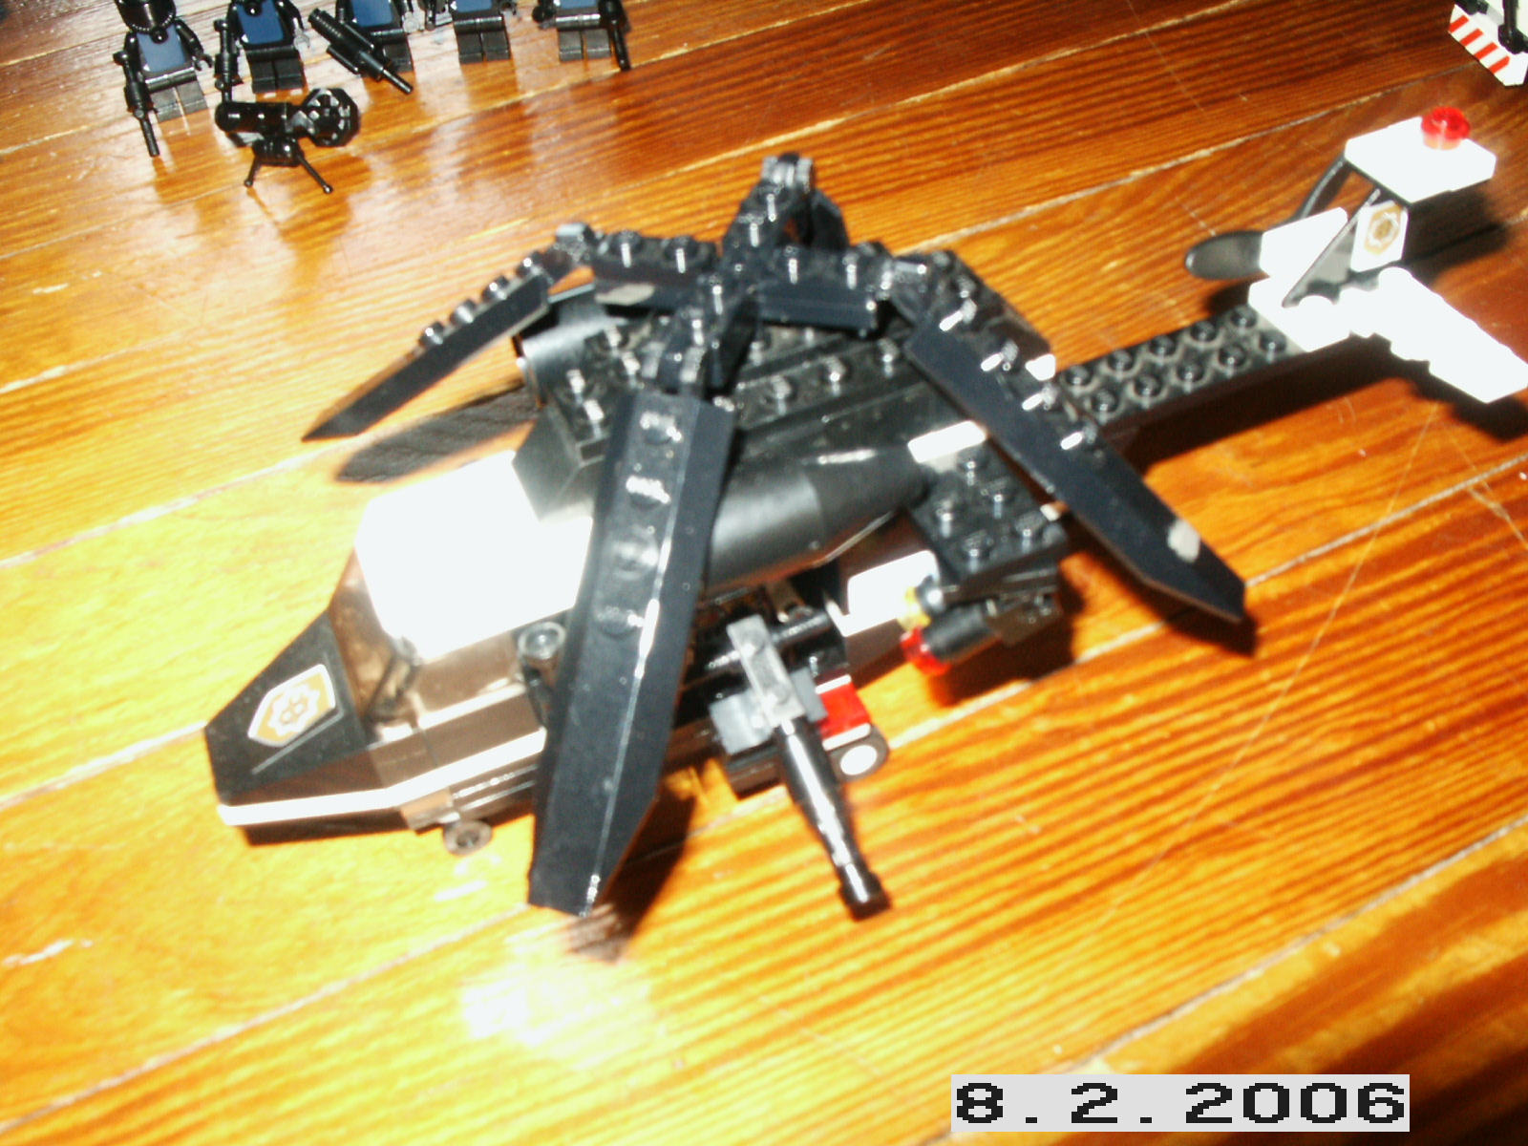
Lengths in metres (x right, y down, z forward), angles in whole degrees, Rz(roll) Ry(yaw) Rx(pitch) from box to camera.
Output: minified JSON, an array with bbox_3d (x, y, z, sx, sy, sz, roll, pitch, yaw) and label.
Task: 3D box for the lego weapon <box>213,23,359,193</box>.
[{"bbox_3d":[-0.120,-0.114,0.394,0.038,0.025,0.021,3,44,9],"label":"lego weapon"}]

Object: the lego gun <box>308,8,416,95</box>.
[{"bbox_3d":[-0.110,-0.142,0.422,0.041,0.011,0.009,39,58,16],"label":"lego gun"}]

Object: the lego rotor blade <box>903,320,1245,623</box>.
[{"bbox_3d":[0.044,-0.015,0.212,0.006,0.064,0.016,-32,23,44],"label":"lego rotor blade"}]

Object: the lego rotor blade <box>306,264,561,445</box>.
[{"bbox_3d":[-0.051,-0.033,0.237,0.064,0.006,0.016,-23,29,39],"label":"lego rotor blade"}]

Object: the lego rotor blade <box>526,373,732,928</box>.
[{"bbox_3d":[-0.018,0.009,0.187,0.016,0.006,0.064,9,82,17],"label":"lego rotor blade"}]

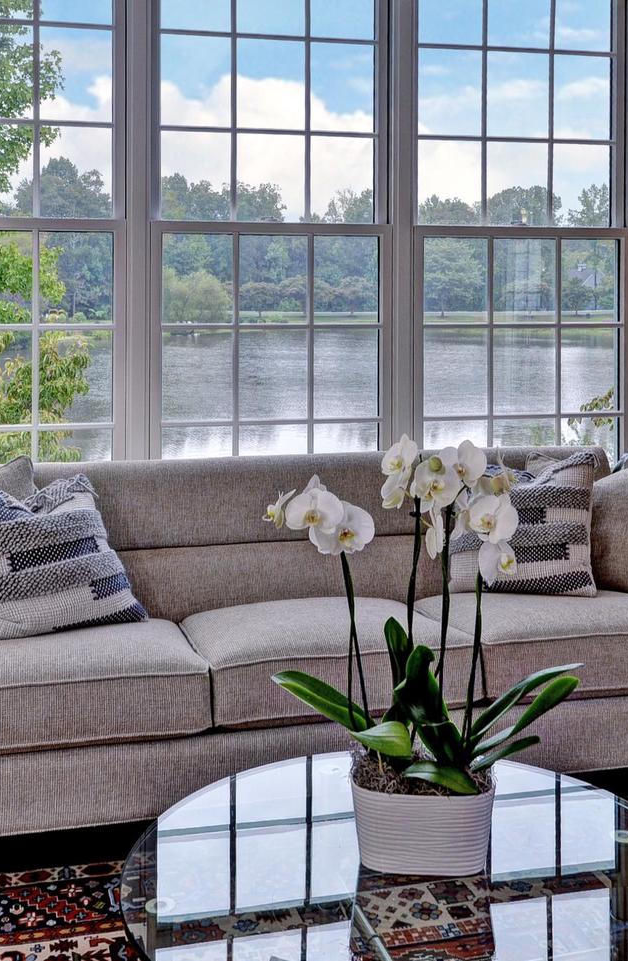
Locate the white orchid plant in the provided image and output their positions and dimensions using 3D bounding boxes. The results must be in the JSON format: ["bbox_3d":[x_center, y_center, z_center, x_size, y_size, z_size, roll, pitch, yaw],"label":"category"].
[{"bbox_3d":[0.160,0.200,1.596,0.447,0.510,0.310,0,6,3],"label":"white orchid plant"}]

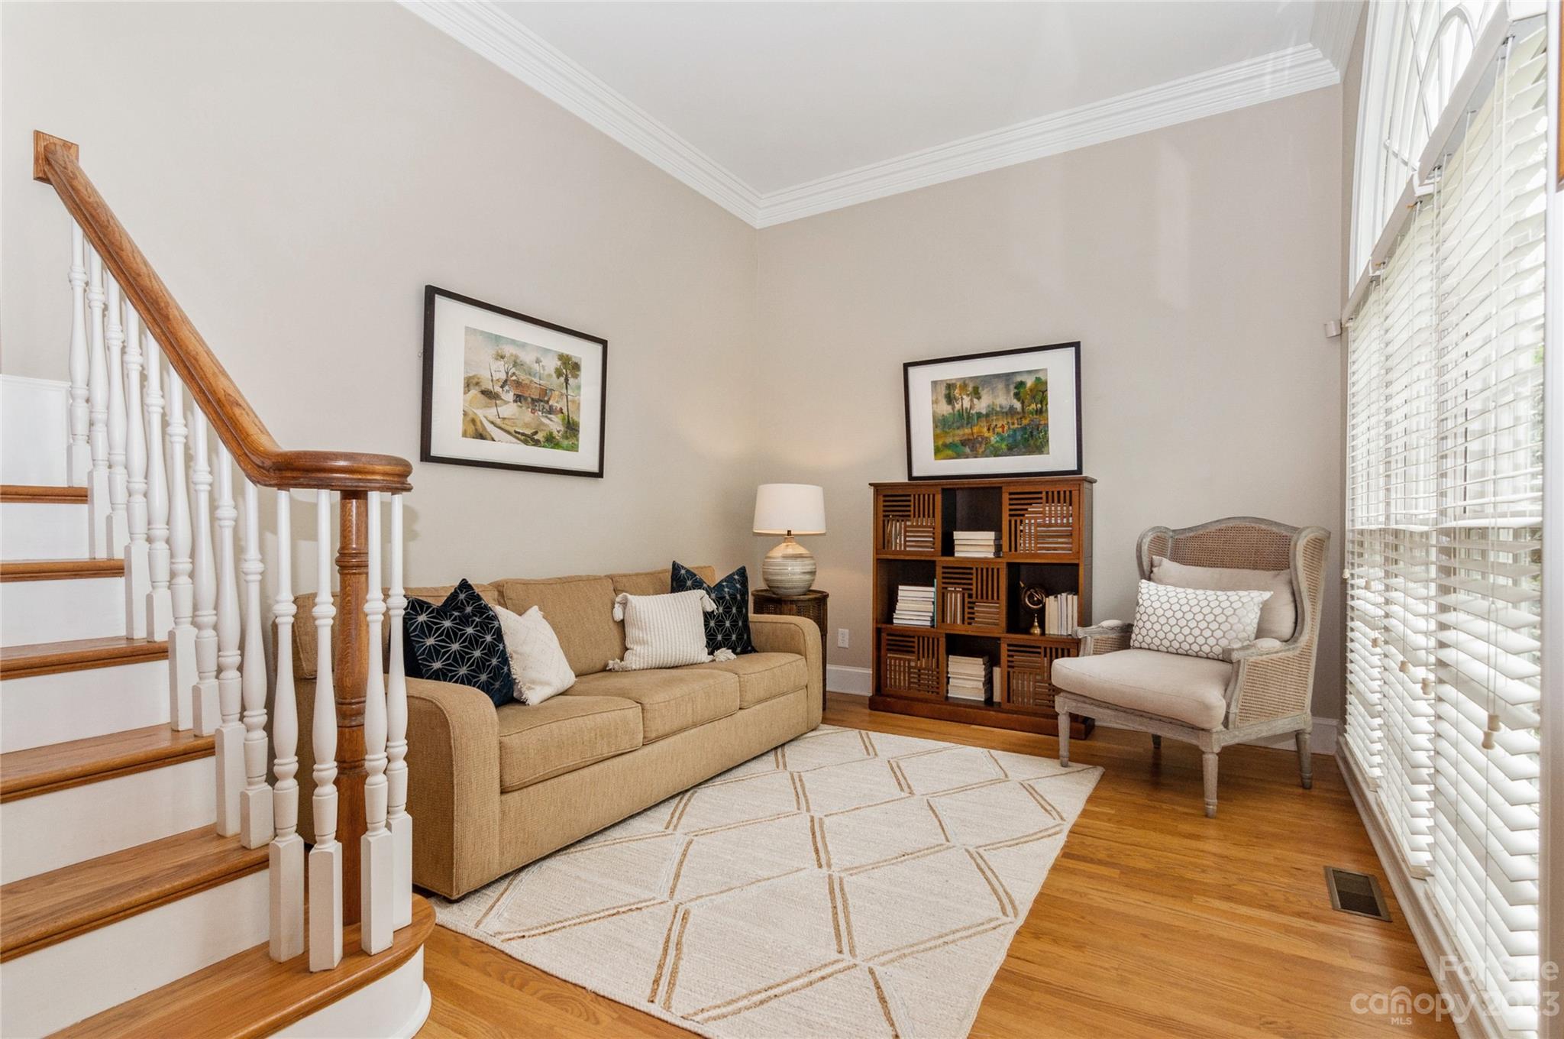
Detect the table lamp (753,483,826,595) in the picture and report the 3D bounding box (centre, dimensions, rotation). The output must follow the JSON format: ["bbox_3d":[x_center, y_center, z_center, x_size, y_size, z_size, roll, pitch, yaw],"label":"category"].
[{"bbox_3d":[0.052,0.122,4.327,0.449,0.685,0.449,0,0,0],"label":"table lamp"}]

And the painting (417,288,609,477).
[{"bbox_3d":[-1.241,-0.612,3.375,0.034,0.755,1.011,5,2,33],"label":"painting"}]

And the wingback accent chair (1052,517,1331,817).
[{"bbox_3d":[1.814,0.582,3.141,0.814,1.164,0.746,0,-1,-29],"label":"wingback accent chair"}]

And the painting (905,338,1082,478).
[{"bbox_3d":[1.253,-0.629,4.205,1.034,0.763,0.036,0,3,29],"label":"painting"}]

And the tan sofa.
[{"bbox_3d":[-0.785,0.719,3.209,0.972,0.870,2.191,0,-1,32],"label":"tan sofa"}]

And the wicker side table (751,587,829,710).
[{"bbox_3d":[0.056,0.818,4.321,0.477,0.699,0.477,0,0,0],"label":"wicker side table"}]

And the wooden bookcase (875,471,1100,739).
[{"bbox_3d":[1.154,0.476,4.119,1.226,1.388,0.322,0,-1,30],"label":"wooden bookcase"}]

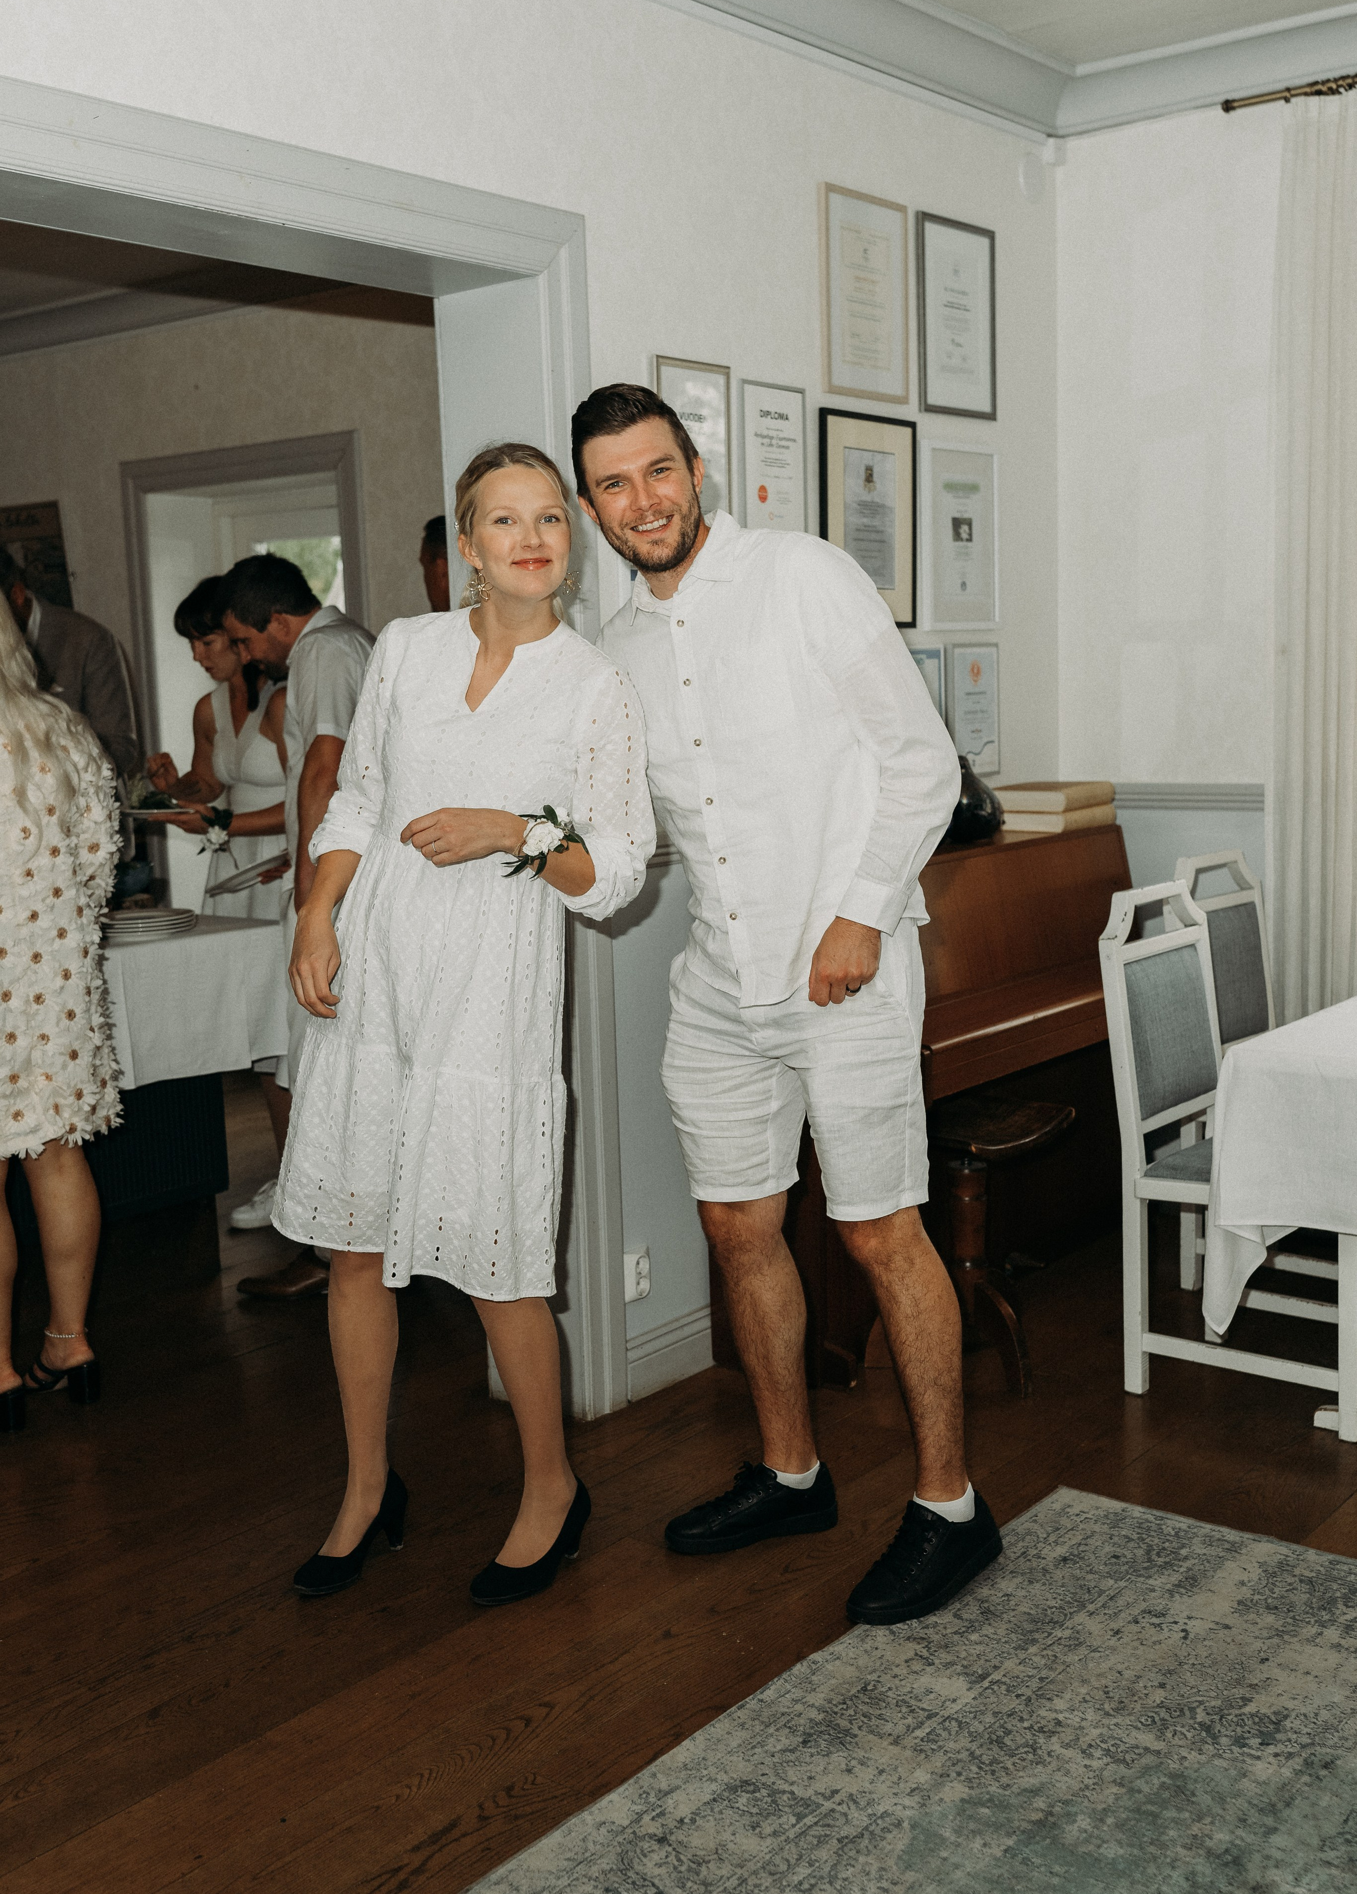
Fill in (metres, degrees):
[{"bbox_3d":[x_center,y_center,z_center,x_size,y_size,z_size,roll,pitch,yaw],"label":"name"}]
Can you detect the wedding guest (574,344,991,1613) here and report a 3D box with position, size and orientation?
[{"bbox_3d":[0.185,0.077,3.034,0.580,1.820,0.480,4,10,35],"label":"wedding guest"}]

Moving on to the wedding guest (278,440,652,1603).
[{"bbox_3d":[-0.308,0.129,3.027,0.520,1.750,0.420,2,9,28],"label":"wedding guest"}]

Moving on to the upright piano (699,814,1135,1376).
[{"bbox_3d":[0.691,0.289,4.341,0.519,1.008,1.379,5,10,39],"label":"upright piano"}]

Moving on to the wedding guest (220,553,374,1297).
[{"bbox_3d":[-0.866,-0.046,4.591,0.500,1.700,0.520,-4,8,-17],"label":"wedding guest"}]

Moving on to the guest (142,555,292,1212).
[{"bbox_3d":[-1.160,-0.109,5.177,0.480,1.680,0.460,-9,11,-41],"label":"guest"}]

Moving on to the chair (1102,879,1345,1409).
[{"bbox_3d":[1.123,0.370,3.795,0.517,0.973,0.400,5,10,39],"label":"chair"}]

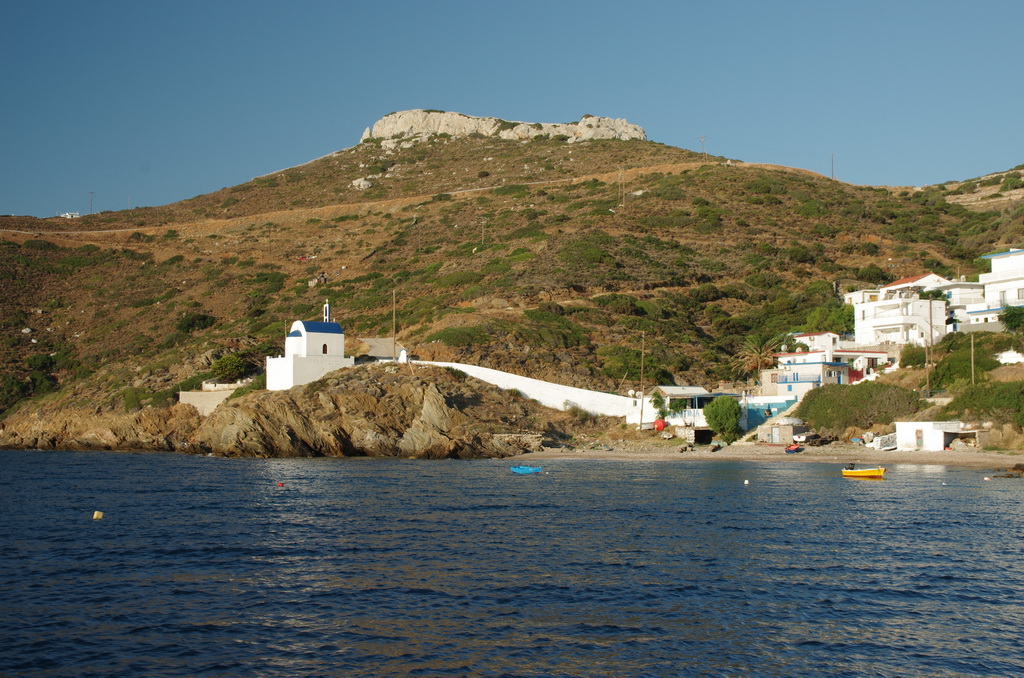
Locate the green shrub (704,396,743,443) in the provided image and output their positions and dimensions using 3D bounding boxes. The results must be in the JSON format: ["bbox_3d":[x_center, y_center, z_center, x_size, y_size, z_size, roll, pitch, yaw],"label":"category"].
[{"bbox_3d":[24.620,9.370,152.000,4.300,5.300,4.200,0,-3,9],"label":"green shrub"}]

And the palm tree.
[{"bbox_3d":[33.040,2.480,175.000,6.900,7.000,6.900,-1,-3,11],"label":"palm tree"}]

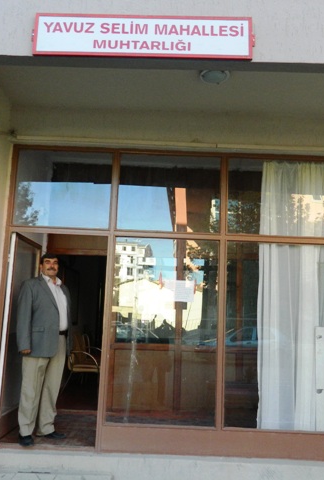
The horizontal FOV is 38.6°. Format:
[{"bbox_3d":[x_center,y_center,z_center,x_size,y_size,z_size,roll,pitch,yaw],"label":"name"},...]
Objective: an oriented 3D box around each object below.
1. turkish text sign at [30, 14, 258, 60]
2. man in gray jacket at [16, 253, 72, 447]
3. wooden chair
[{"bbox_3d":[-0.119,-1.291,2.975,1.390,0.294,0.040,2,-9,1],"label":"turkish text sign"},{"bbox_3d":[-1.132,1.015,4.508,0.390,1.750,0.530,-5,-11,39],"label":"man in gray jacket"},{"bbox_3d":[-0.997,1.692,6.125,0.570,0.870,0.550,1,-9,9],"label":"wooden chair"}]

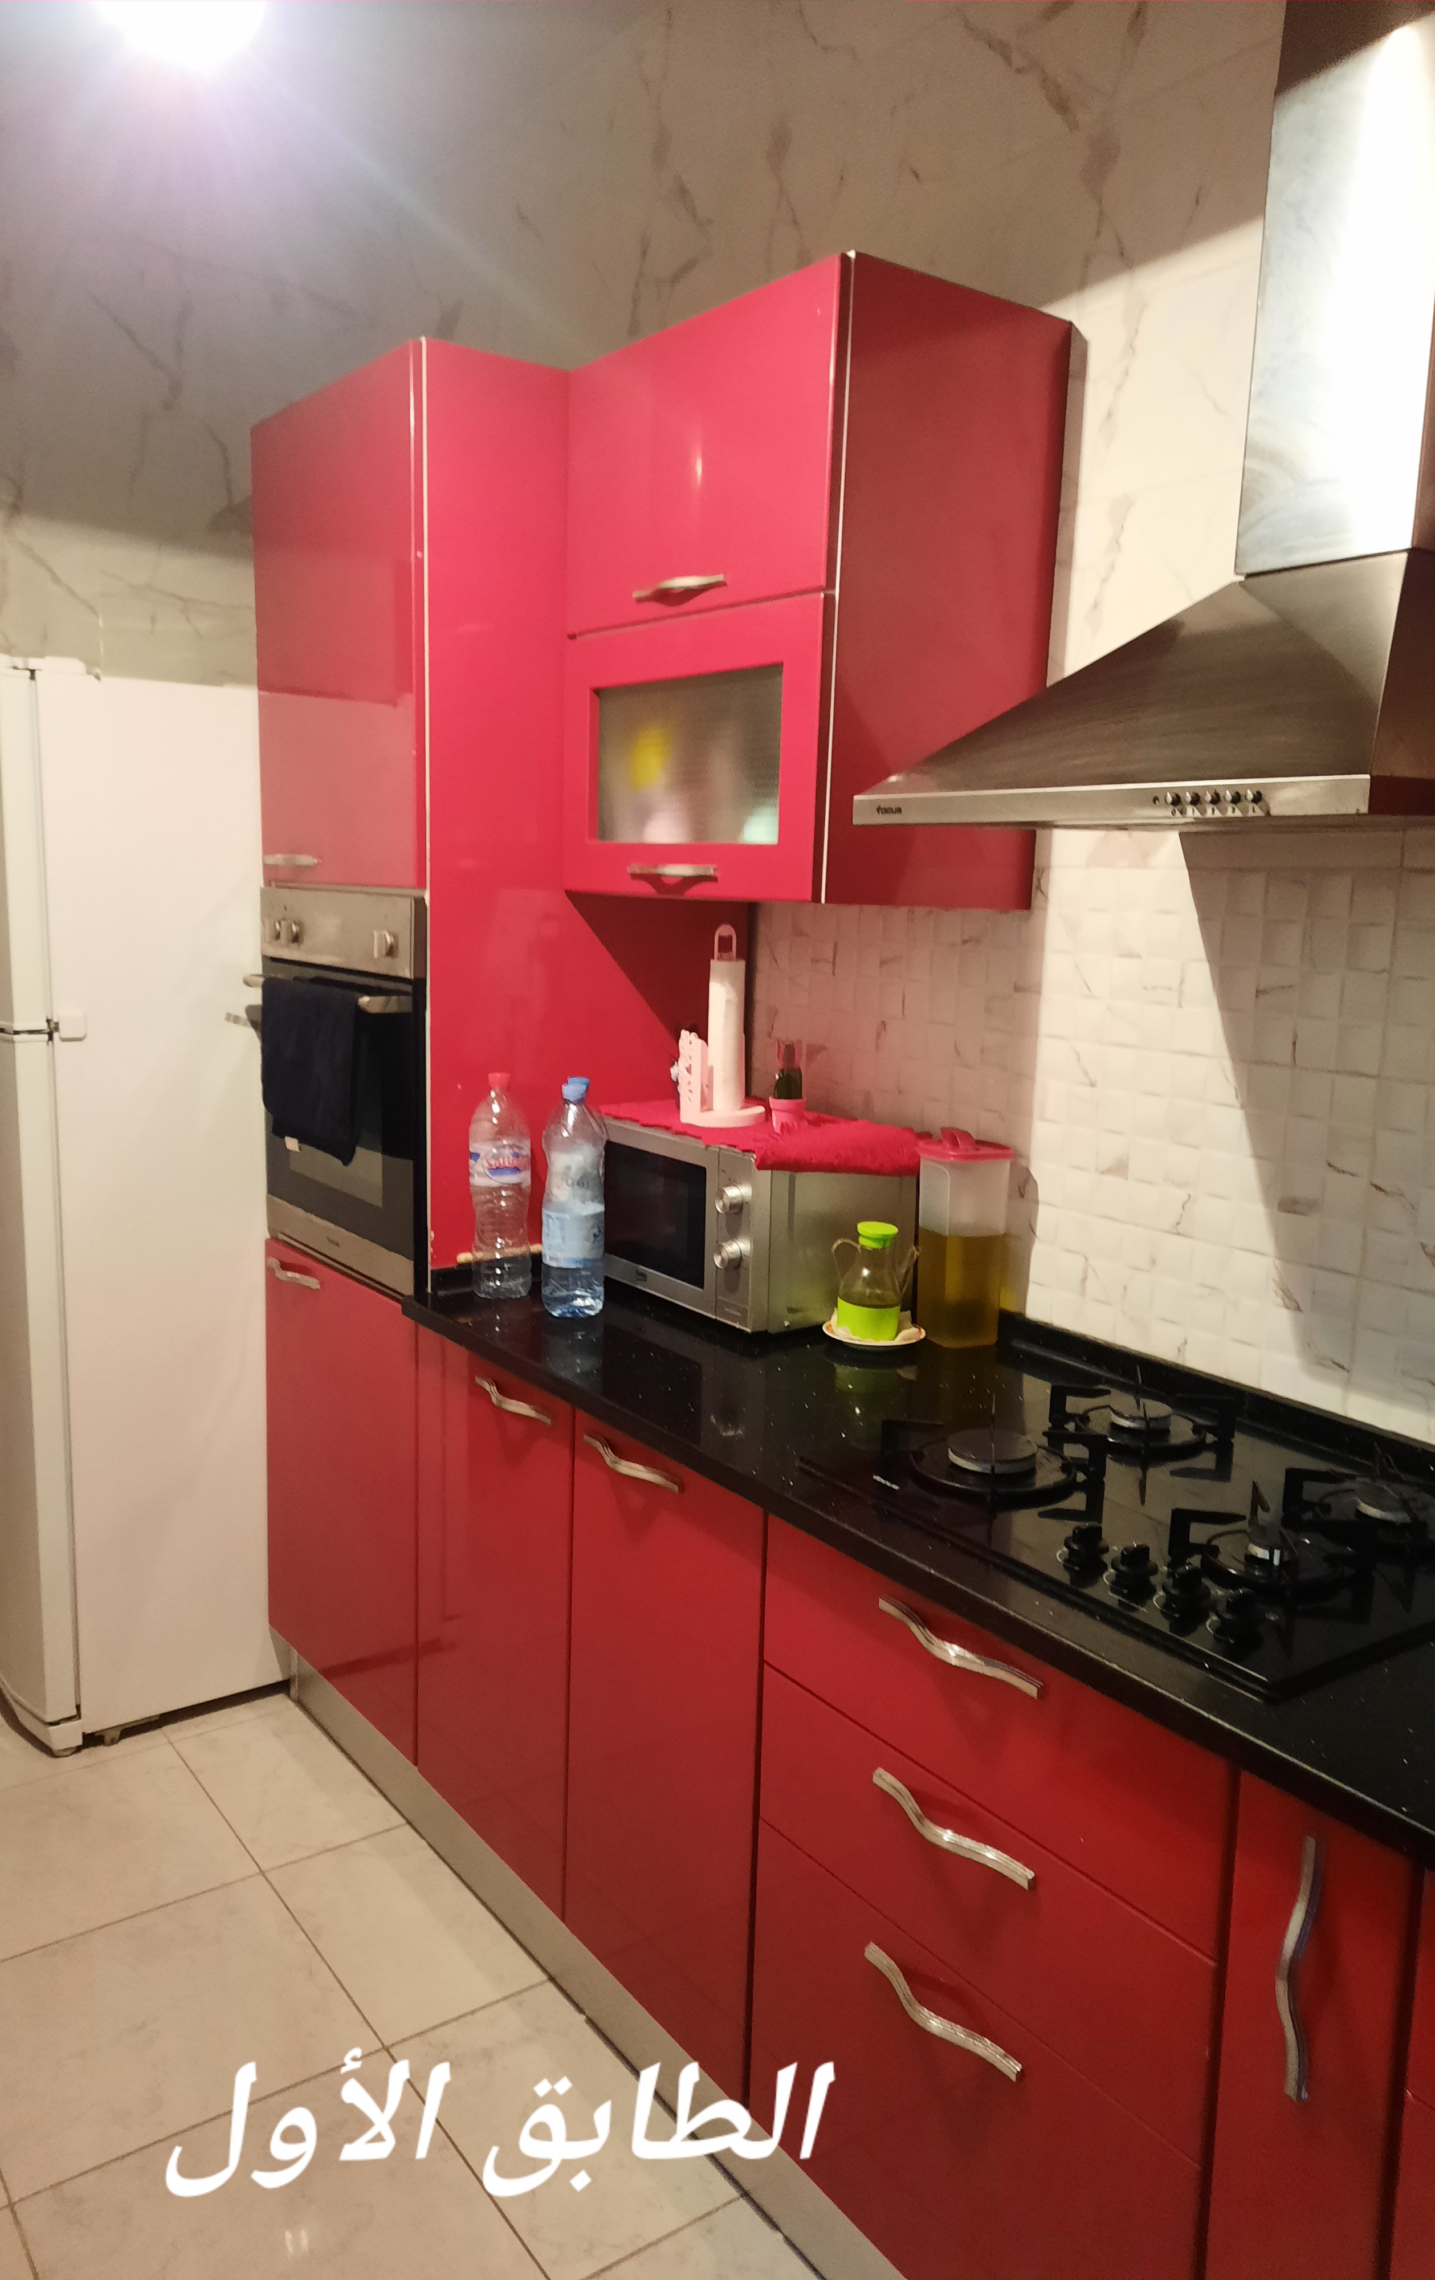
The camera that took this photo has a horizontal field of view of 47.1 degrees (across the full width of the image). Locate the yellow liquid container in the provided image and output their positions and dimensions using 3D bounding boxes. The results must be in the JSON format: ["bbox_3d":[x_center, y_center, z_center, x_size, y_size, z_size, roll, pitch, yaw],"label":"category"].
[{"bbox_3d":[0.332,0.129,2.258,0.105,0.288,0.085,-7,13,-40],"label":"yellow liquid container"}]

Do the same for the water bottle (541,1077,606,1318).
[{"bbox_3d":[-0.202,0.079,2.335,0.090,0.332,0.090,2,10,0],"label":"water bottle"}]

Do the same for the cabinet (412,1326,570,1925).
[{"bbox_3d":[-0.083,0.622,2.459,0.584,0.713,0.447,-5,11,-35],"label":"cabinet"}]

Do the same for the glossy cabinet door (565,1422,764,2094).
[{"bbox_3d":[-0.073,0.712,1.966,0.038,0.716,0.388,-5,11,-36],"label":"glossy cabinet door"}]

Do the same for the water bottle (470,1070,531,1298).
[{"bbox_3d":[-0.315,0.066,2.410,0.090,0.328,0.090,2,10,0],"label":"water bottle"}]

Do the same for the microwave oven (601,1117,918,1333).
[{"bbox_3d":[0.038,0.104,2.452,0.325,0.257,0.435,-6,12,-38],"label":"microwave oven"}]

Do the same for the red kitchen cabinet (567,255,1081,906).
[{"bbox_3d":[0.104,-0.698,2.258,0.368,0.727,0.595,-5,12,-35],"label":"red kitchen cabinet"}]

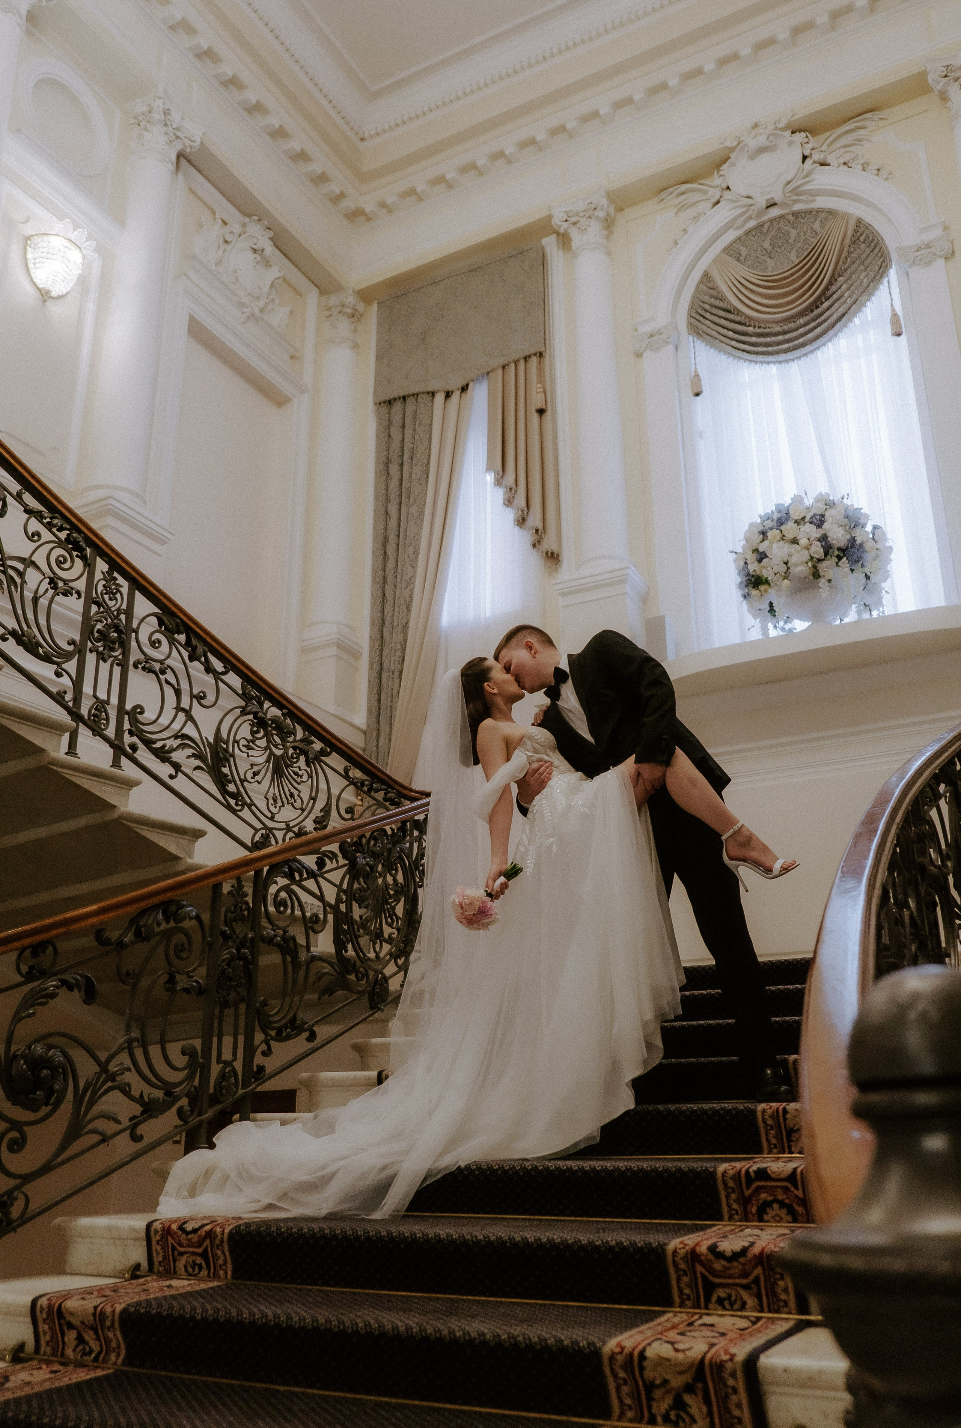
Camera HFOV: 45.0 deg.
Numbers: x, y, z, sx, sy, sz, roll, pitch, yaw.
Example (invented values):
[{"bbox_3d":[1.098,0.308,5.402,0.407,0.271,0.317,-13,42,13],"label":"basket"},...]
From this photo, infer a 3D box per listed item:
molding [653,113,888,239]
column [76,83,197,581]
[{"bbox_3d":[2.343,-4.452,9.529,1.920,0.770,0.300,-10,-21,26],"label":"molding"},{"bbox_3d":[-2.496,-2.710,8.514,0.420,4.490,0.620,-10,-21,26],"label":"column"}]

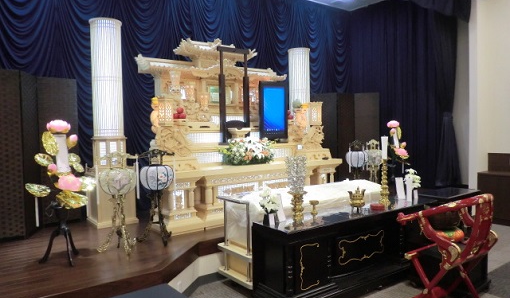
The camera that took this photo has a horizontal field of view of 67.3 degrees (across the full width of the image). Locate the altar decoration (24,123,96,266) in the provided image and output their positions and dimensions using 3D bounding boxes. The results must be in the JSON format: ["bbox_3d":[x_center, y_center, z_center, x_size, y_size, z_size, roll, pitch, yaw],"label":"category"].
[{"bbox_3d":[-1.685,0.362,3.327,0.520,1.220,0.500,-3,3,-35],"label":"altar decoration"}]

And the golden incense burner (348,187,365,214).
[{"bbox_3d":[0.998,0.477,3.723,0.160,0.255,0.155,-3,3,-35],"label":"golden incense burner"}]

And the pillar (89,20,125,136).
[{"bbox_3d":[-1.793,-0.819,4.652,0.370,1.420,0.370,-3,3,-35],"label":"pillar"}]

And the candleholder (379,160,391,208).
[{"bbox_3d":[1.340,0.345,3.937,0.120,0.490,0.120,-3,3,-35],"label":"candleholder"}]

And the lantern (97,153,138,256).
[{"bbox_3d":[-1.289,0.494,3.607,0.380,0.920,0.370,-3,3,-35],"label":"lantern"}]

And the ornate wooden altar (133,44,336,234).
[{"bbox_3d":[-0.195,-0.330,5.207,2.680,2.380,1.360,-3,3,-35],"label":"ornate wooden altar"}]

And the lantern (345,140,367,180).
[{"bbox_3d":[1.504,0.352,5.681,0.370,0.930,0.360,-3,3,-35],"label":"lantern"}]

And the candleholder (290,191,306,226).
[{"bbox_3d":[0.379,0.495,3.253,0.135,0.290,0.135,-1,3,0],"label":"candleholder"}]

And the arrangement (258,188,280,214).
[{"bbox_3d":[0.138,0.408,3.155,0.165,0.235,0.165,-3,3,-35],"label":"arrangement"}]

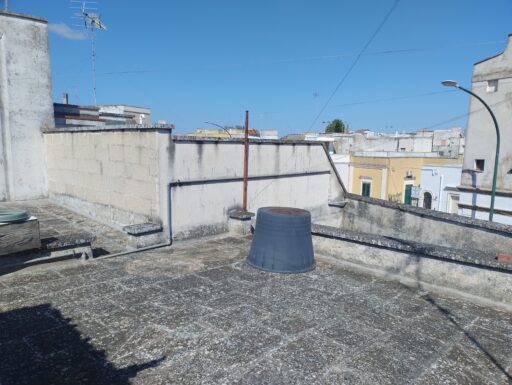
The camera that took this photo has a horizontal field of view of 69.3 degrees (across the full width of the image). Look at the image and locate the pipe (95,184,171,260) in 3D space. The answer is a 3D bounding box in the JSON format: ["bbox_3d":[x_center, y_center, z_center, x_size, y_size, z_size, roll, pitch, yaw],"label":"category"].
[{"bbox_3d":[-1.774,0.394,5.368,1.242,0.998,0.070,-6,9,-43],"label":"pipe"}]

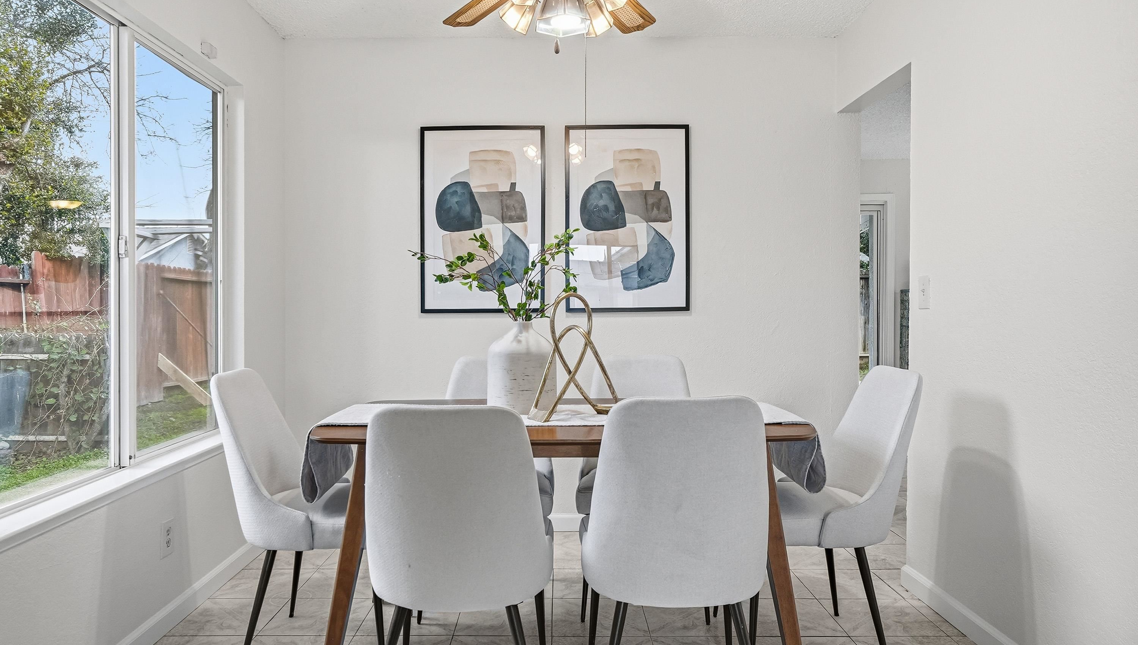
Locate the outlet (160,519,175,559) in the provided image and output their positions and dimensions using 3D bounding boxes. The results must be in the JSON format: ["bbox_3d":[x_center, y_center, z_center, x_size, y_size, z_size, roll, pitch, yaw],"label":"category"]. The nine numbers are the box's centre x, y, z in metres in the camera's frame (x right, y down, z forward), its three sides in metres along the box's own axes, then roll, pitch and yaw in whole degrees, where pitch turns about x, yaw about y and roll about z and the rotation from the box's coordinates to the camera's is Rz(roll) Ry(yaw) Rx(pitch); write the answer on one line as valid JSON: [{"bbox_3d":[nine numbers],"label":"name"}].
[{"bbox_3d":[-1.373,0.738,2.597,0.010,0.120,0.078,0,1,-1],"label":"outlet"}]

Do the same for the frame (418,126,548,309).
[{"bbox_3d":[-0.420,-0.502,3.704,0.609,0.915,0.025,0,1,-1],"label":"frame"}]

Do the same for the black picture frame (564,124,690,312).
[{"bbox_3d":[0.285,-0.506,3.704,0.609,0.915,0.025,0,1,-1],"label":"black picture frame"}]

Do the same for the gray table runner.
[{"bbox_3d":[-0.021,0.424,2.569,1.600,0.245,0.490,0,1,-1],"label":"gray table runner"}]

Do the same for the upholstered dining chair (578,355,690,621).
[{"bbox_3d":[0.282,0.589,2.886,0.495,0.900,0.600,0,1,4],"label":"upholstered dining chair"}]

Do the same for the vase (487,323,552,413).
[{"bbox_3d":[-0.164,0.148,2.624,0.240,0.315,0.240,0,1,-1],"label":"vase"}]

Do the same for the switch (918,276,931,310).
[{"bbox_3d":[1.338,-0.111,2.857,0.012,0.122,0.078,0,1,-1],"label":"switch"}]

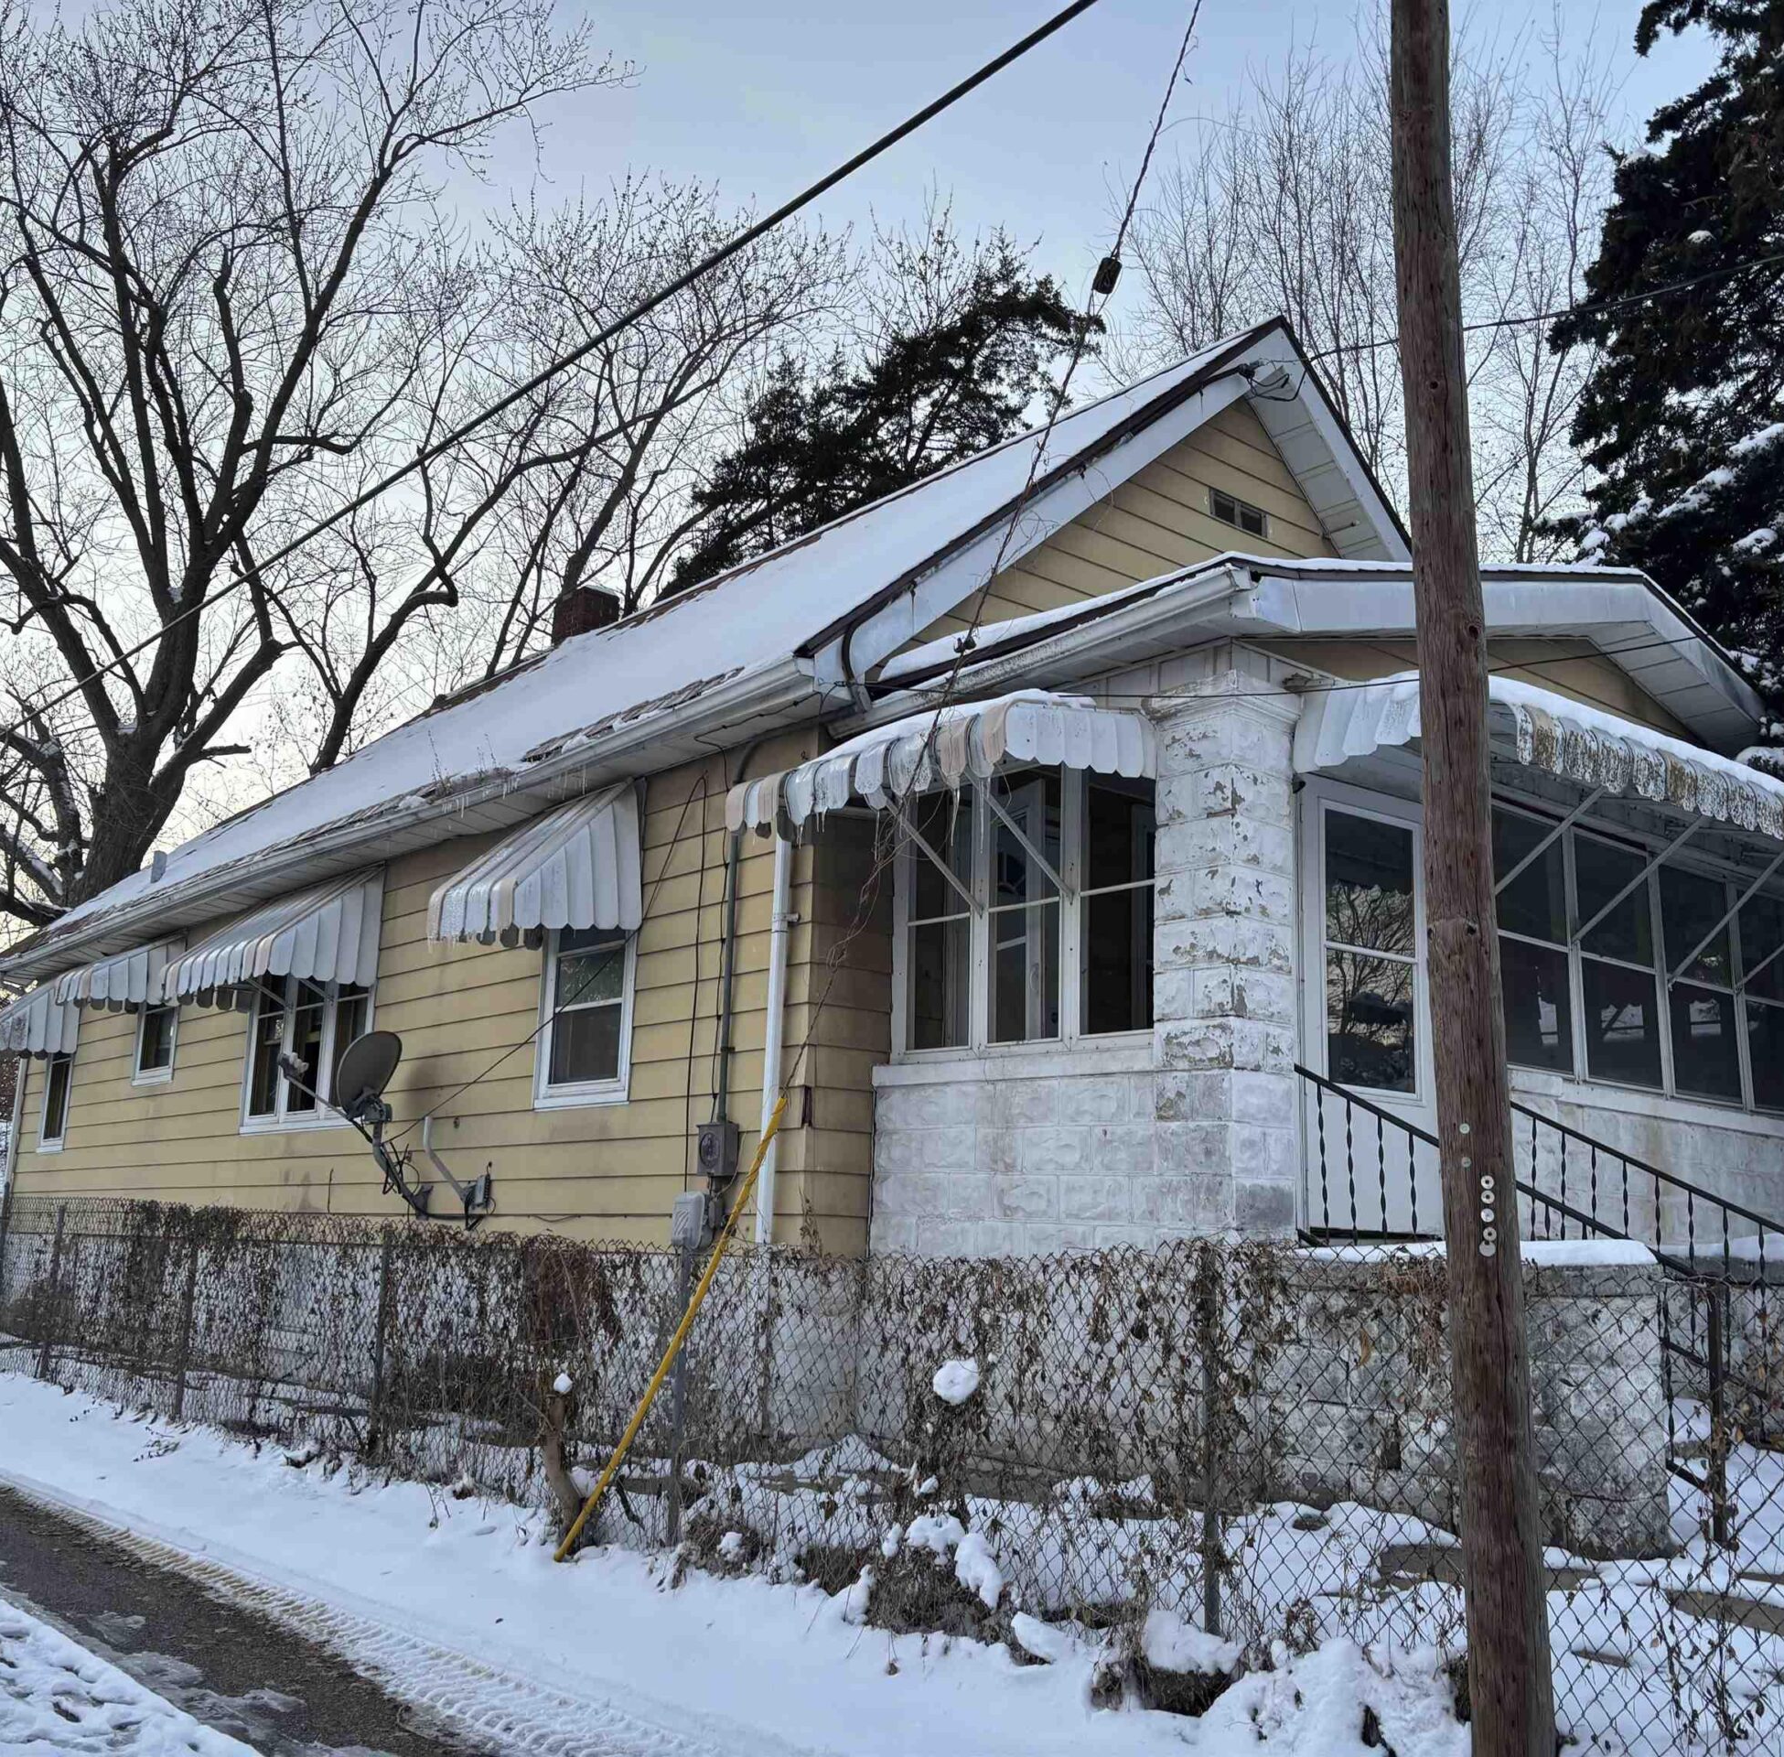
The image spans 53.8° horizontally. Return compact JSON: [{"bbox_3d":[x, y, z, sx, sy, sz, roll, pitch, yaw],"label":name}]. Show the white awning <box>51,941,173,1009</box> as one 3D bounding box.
[{"bbox_3d":[-6.769,0.825,15.419,0.740,0.660,1.090,11,-15,-39],"label":"white awning"}]

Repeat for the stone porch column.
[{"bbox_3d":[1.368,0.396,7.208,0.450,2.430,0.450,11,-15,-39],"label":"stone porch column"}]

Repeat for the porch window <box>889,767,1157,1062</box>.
[{"bbox_3d":[0.624,0.129,8.210,0.121,1.374,1.889,11,-15,-39],"label":"porch window"}]

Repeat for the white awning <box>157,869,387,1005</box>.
[{"bbox_3d":[-4.565,0.415,12.848,0.750,0.880,2.270,11,-15,-39],"label":"white awning"}]

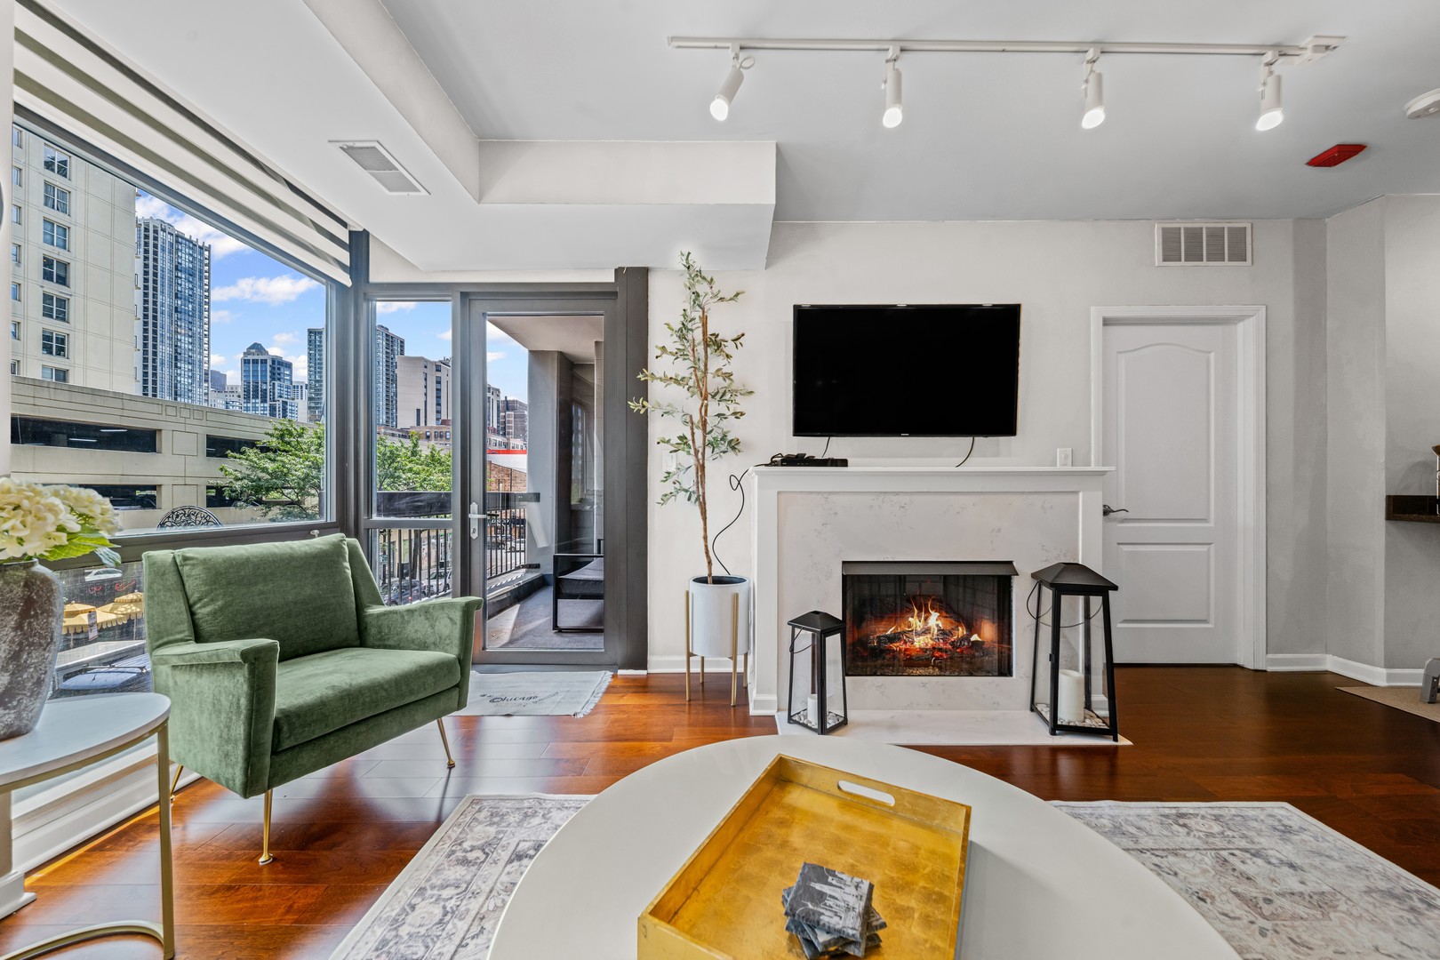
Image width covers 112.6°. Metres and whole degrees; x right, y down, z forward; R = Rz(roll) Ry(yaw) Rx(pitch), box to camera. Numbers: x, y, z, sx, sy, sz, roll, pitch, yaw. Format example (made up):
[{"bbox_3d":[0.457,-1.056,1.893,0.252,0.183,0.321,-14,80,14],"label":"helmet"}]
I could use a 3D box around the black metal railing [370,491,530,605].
[{"bbox_3d":[-2.250,0.550,4.330,0.080,0.920,2.600,0,-1,1],"label":"black metal railing"}]

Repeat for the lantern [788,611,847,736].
[{"bbox_3d":[0.443,0.846,2.165,0.175,0.510,0.175,0,0,-42],"label":"lantern"}]

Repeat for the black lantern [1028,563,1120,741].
[{"bbox_3d":[1.558,0.730,2.120,0.245,0.720,0.245,0,-1,12],"label":"black lantern"}]

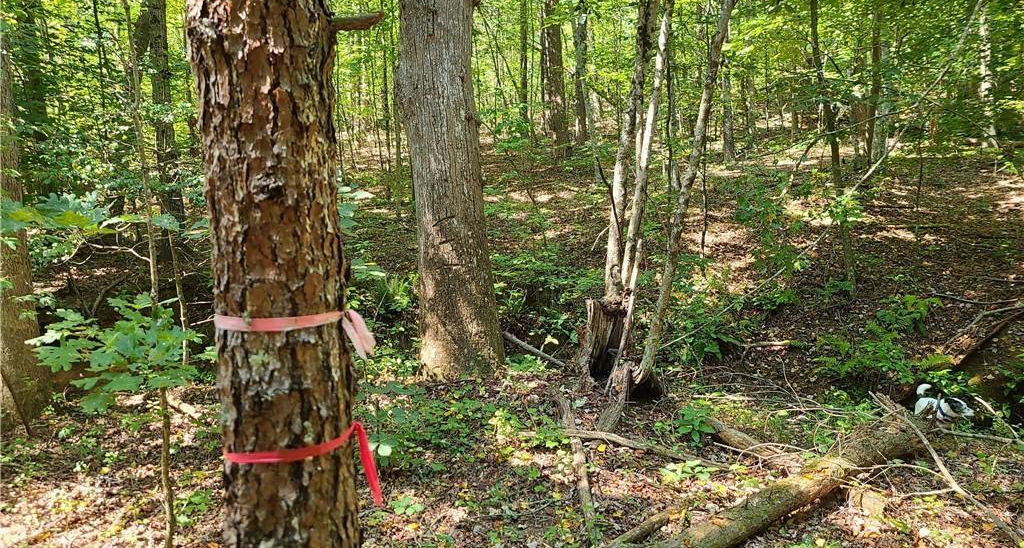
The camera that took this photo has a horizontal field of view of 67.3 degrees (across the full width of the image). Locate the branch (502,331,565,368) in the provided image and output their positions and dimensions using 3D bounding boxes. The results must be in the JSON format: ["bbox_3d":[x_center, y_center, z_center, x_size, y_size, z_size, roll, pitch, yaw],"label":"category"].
[{"bbox_3d":[0.200,0.735,7.600,0.060,0.060,0.887,-8,23,-43],"label":"branch"}]

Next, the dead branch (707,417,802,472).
[{"bbox_3d":[1.297,0.925,4.201,0.115,0.115,0.741,-5,7,-19],"label":"dead branch"}]

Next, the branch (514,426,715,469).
[{"bbox_3d":[0.592,0.963,4.335,1.213,0.070,0.170,2,8,35],"label":"branch"}]

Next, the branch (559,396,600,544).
[{"bbox_3d":[0.341,0.983,4.252,0.085,0.075,2.145,-2,6,1],"label":"branch"}]

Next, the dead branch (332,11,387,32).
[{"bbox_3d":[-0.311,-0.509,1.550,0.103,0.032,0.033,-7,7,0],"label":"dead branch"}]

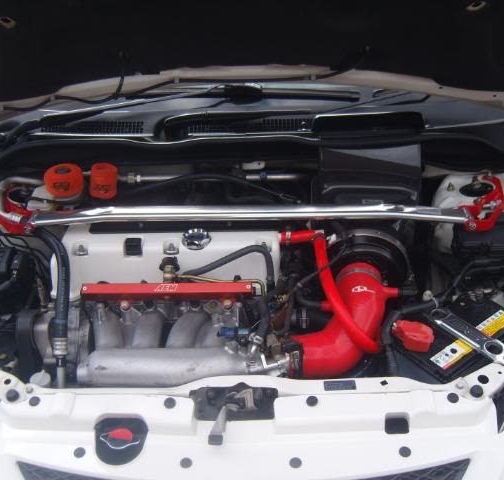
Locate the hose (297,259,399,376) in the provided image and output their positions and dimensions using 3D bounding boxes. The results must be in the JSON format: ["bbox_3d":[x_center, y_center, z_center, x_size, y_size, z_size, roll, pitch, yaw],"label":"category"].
[{"bbox_3d":[0.185,0.167,1.328,0.205,0.130,0.270,0,35,0],"label":"hose"}]

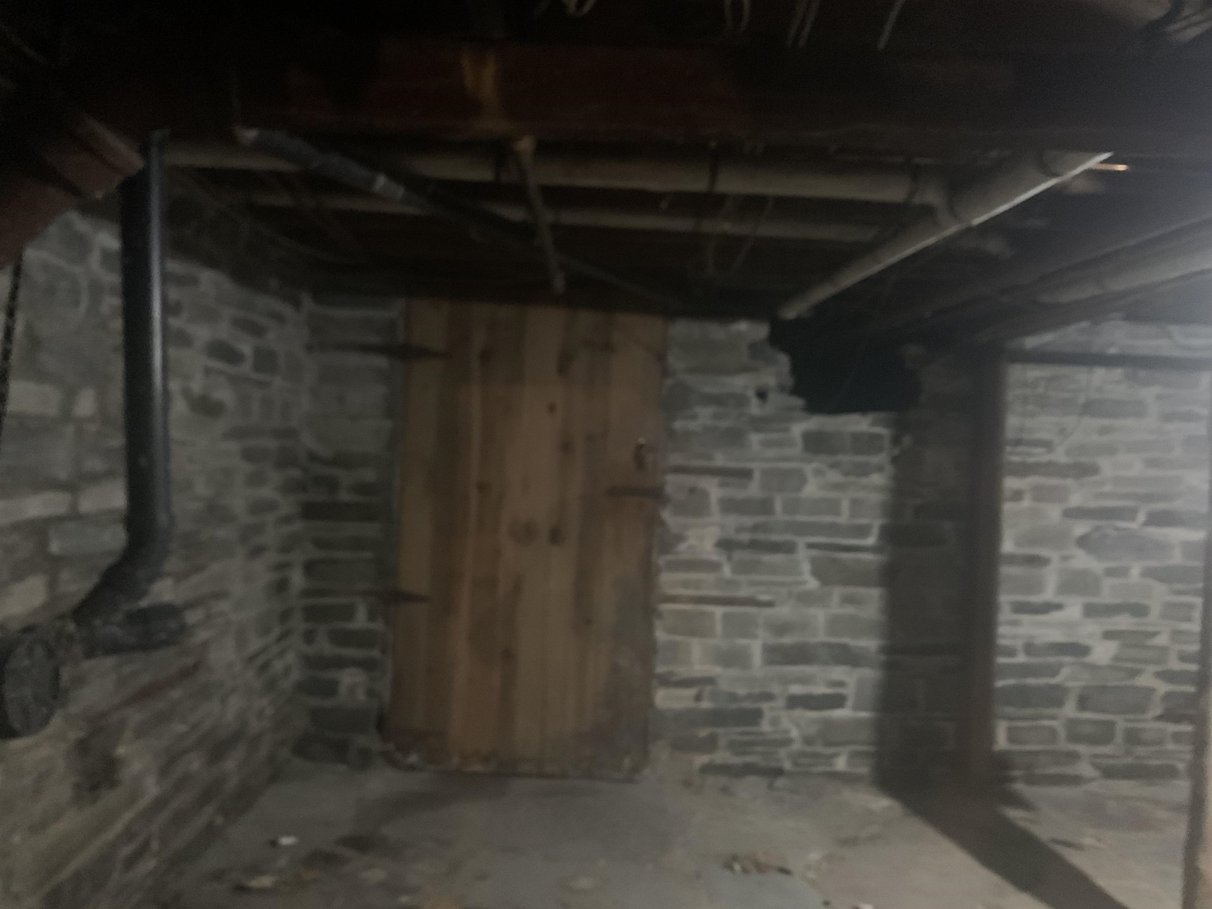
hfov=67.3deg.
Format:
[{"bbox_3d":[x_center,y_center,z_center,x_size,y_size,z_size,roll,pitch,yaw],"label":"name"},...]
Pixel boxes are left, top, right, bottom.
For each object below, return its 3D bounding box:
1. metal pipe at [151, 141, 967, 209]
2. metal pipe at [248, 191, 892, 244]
[{"bbox_3d":[-0.088,-0.598,1.952,1.655,0.066,0.066,2,1,-3],"label":"metal pipe"},{"bbox_3d":[-0.103,-0.607,2.325,1.616,0.052,0.052,2,1,-3],"label":"metal pipe"}]

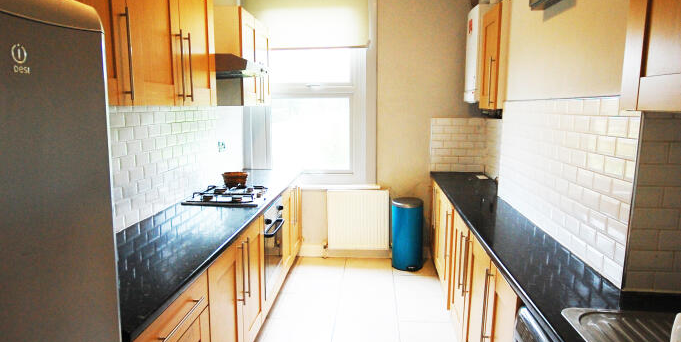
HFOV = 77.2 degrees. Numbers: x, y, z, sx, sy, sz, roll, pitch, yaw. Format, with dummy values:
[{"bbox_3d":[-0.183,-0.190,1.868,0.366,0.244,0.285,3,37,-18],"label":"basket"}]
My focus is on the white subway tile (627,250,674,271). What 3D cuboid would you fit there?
[{"bbox_3d":[1.159,0.339,1.597,0.162,0.079,0.010,1,9,4],"label":"white subway tile"}]

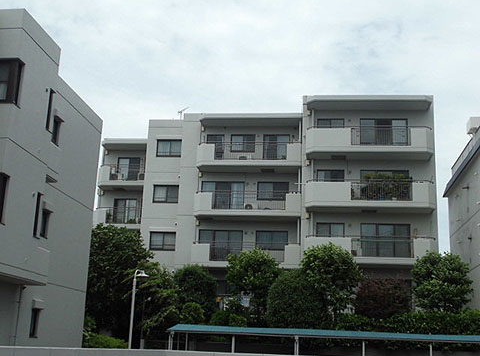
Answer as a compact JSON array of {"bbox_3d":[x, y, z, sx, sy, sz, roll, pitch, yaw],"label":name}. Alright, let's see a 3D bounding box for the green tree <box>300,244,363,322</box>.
[{"bbox_3d":[4.050,4.758,30.739,2.730,3.830,2.590,1,-14,6],"label":"green tree"}]

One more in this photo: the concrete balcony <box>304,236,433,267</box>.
[{"bbox_3d":[6.356,3.679,34.036,6.300,1.370,1.400,1,-14,6],"label":"concrete balcony"}]

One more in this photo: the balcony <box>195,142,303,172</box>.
[{"bbox_3d":[0.551,-1.139,39.169,5.850,1.410,1.400,1,-14,6],"label":"balcony"}]

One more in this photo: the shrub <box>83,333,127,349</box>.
[{"bbox_3d":[-5.193,6.453,25.897,1.890,1.340,1.510,1,-14,6],"label":"shrub"}]

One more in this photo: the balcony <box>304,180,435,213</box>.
[{"bbox_3d":[6.459,0.988,34.726,6.300,1.390,1.400,1,-14,6],"label":"balcony"}]

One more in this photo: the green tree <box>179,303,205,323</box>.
[{"bbox_3d":[-1.877,5.371,27.391,0.960,0.892,0.912,1,-14,6],"label":"green tree"}]

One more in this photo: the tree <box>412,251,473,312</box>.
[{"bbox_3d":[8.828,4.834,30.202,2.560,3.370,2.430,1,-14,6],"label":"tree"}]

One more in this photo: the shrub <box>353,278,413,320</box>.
[{"bbox_3d":[6.312,5.465,30.726,2.440,2.010,2.080,1,-14,6],"label":"shrub"}]

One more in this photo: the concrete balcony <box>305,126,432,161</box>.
[{"bbox_3d":[6.563,-1.756,35.429,6.300,1.360,1.400,1,-14,6],"label":"concrete balcony"}]

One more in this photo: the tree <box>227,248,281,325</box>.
[{"bbox_3d":[0.627,5.031,31.455,2.410,3.690,2.340,1,-14,6],"label":"tree"}]

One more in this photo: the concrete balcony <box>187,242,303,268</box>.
[{"bbox_3d":[0.349,4.287,37.778,5.850,1.360,1.400,1,-14,6],"label":"concrete balcony"}]

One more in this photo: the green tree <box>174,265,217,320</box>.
[{"bbox_3d":[-1.952,5.112,30.377,1.863,2.643,1.770,1,-14,6],"label":"green tree"}]

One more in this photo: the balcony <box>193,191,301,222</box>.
[{"bbox_3d":[0.449,1.591,38.469,5.850,1.390,1.400,1,-14,6],"label":"balcony"}]

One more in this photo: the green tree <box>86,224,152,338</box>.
[{"bbox_3d":[-5.182,4.329,29.069,3.093,4.827,2.938,1,-14,6],"label":"green tree"}]

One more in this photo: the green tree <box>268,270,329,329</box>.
[{"bbox_3d":[2.447,5.059,29.070,2.674,2.528,2.540,1,-14,6],"label":"green tree"}]

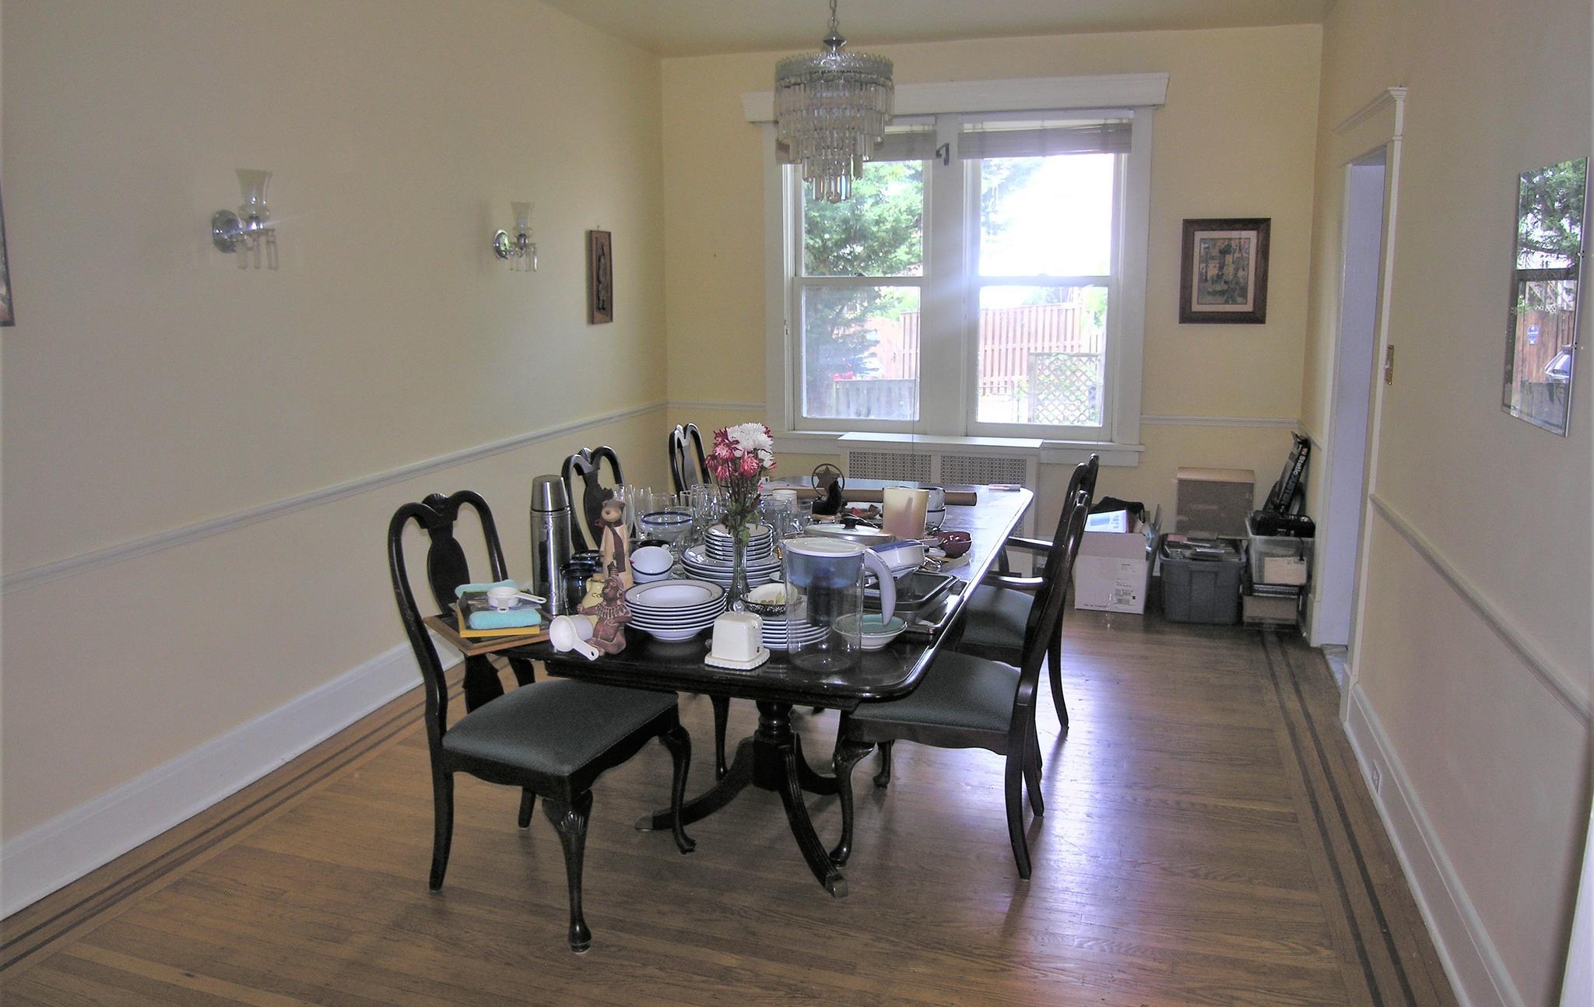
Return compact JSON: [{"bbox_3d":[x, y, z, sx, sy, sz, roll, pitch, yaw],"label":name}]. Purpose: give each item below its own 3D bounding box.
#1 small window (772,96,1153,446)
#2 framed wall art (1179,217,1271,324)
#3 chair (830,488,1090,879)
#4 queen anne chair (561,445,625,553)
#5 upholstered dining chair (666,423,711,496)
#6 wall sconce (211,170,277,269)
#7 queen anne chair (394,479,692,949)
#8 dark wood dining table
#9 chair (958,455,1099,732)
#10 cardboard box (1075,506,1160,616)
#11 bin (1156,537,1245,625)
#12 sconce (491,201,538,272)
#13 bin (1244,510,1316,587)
[{"bbox_3d":[0.834,-1.233,5.997,2.040,1.840,0.120,3,12,17],"label":"small window"},{"bbox_3d":[2.160,-1.173,5.582,0.420,0.521,0.030,3,12,17],"label":"framed wall art"},{"bbox_3d":[0.457,0.445,3.005,0.608,1.009,0.531,3,12,17],"label":"chair"},{"bbox_3d":[-0.434,0.318,3.688,0.608,1.006,0.531,3,12,19],"label":"queen anne chair"},{"bbox_3d":[-0.162,0.210,4.354,0.609,1.032,0.562,2,12,12],"label":"upholstered dining chair"},{"bbox_3d":[-1.654,-0.852,3.309,0.155,0.290,0.125,3,12,17],"label":"wall sconce"},{"bbox_3d":[-0.680,0.502,2.903,0.609,1.032,0.562,5,12,24],"label":"queen anne chair"},{"bbox_3d":[0.076,0.499,3.418,1.052,0.747,2.292,3,12,17],"label":"dark wood dining table"},{"bbox_3d":[0.649,0.322,3.603,0.608,1.012,0.578,4,12,22],"label":"chair"},{"bbox_3d":[1.591,0.285,5.557,0.353,0.389,0.502,3,12,17],"label":"cardboard box"},{"bbox_3d":[1.951,0.363,5.367,0.374,0.305,0.518,3,12,17],"label":"bin"},{"bbox_3d":[-1.214,-1.150,4.785,0.192,0.287,0.126,3,12,17],"label":"sconce"},{"bbox_3d":[2.286,0.224,5.284,0.276,0.242,0.471,3,12,17],"label":"bin"}]

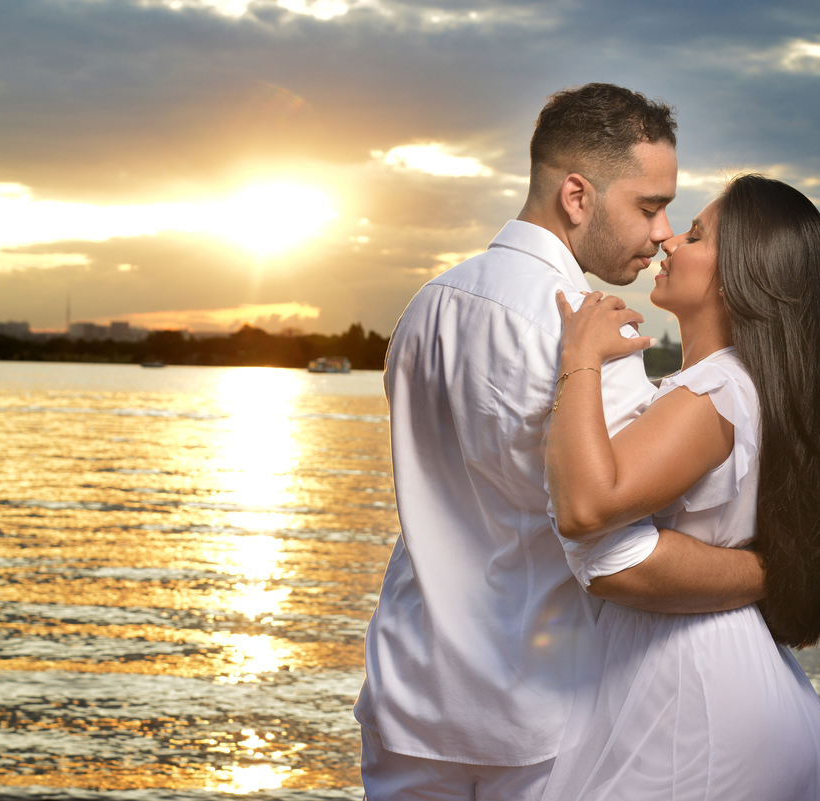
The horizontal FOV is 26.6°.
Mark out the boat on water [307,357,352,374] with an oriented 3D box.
[{"bbox_3d":[-22.230,-9.745,480.000,11.000,4.500,3.900,2,1,10],"label":"boat on water"}]

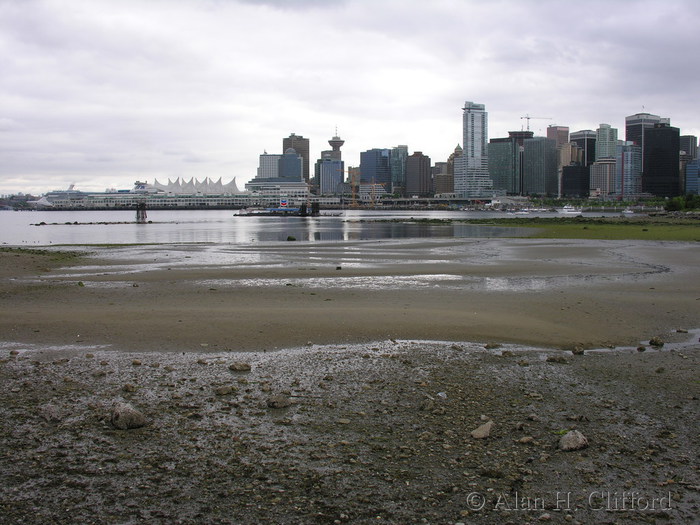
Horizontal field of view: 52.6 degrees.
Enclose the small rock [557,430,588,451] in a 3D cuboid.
[{"bbox_3d":[1.619,1.291,5.120,0.200,0.120,0.165,1,5,17],"label":"small rock"}]

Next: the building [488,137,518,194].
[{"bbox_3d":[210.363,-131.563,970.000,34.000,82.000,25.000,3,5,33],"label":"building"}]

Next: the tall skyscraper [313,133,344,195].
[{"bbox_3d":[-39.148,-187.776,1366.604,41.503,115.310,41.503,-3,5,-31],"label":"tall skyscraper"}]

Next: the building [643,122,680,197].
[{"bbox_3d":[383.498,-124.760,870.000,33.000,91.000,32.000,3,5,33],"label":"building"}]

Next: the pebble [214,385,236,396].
[{"bbox_3d":[-1.161,1.194,6.593,0.196,0.080,0.157,0,4,0],"label":"pebble"}]

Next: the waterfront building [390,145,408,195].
[{"bbox_3d":[87.092,-161.374,1246.585,22.340,85.827,22.340,-3,5,-31],"label":"waterfront building"}]

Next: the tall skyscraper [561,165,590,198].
[{"bbox_3d":[302.343,-107.283,947.143,28.587,42.641,22.870,-3,5,-31],"label":"tall skyscraper"}]

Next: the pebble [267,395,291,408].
[{"bbox_3d":[-0.622,1.228,6.220,0.210,0.090,0.160,0,4,0],"label":"pebble"}]

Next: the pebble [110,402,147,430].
[{"bbox_3d":[-1.676,1.170,5.375,0.232,0.176,0.197,0,4,0],"label":"pebble"}]

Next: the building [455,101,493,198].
[{"bbox_3d":[171.867,-156.559,985.000,40.000,137.000,38.000,-1,5,-11],"label":"building"}]

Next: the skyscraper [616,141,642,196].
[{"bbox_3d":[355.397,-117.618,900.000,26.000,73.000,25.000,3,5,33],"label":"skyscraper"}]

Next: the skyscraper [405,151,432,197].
[{"bbox_3d":[107.424,-137.221,1110.000,28.000,73.000,28.000,4,6,44],"label":"skyscraper"}]

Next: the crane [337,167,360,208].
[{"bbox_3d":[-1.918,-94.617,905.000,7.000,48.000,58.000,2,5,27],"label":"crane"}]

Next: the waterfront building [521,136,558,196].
[{"bbox_3d":[276.134,-137.434,1024.579,26.964,82.629,41.483,-3,5,-31],"label":"waterfront building"}]

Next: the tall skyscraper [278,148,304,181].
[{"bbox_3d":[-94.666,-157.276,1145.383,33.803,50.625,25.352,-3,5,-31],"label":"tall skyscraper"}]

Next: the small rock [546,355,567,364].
[{"bbox_3d":[2.360,1.111,8.050,0.230,0.080,0.170,1,5,16],"label":"small rock"}]

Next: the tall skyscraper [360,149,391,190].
[{"bbox_3d":[41.388,-144.388,1119.973,36.085,65.914,32.476,-3,5,-31],"label":"tall skyscraper"}]

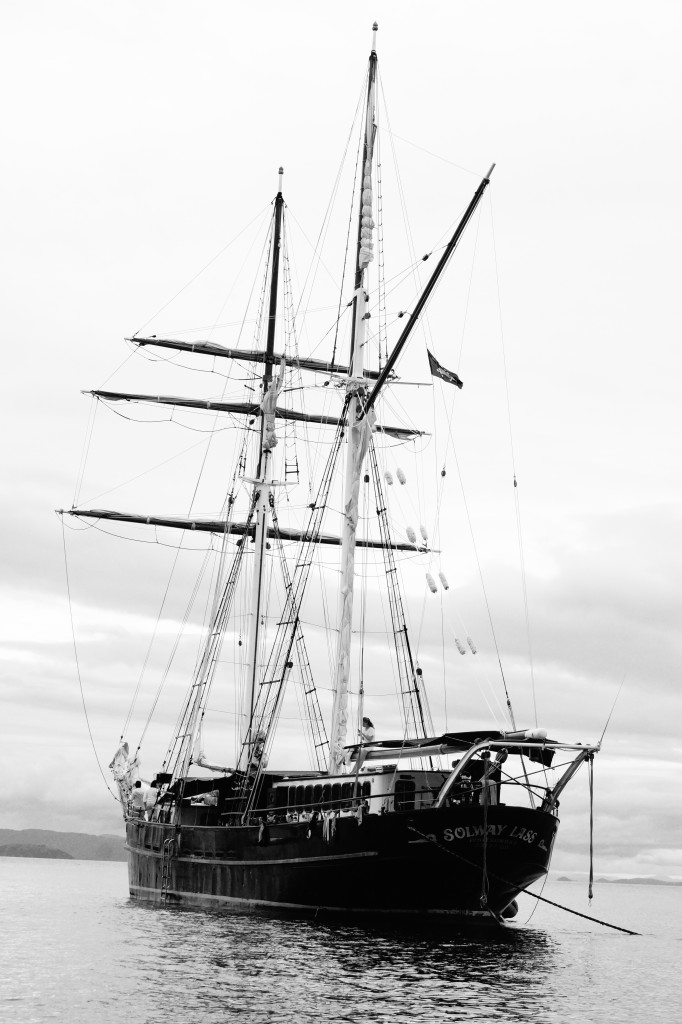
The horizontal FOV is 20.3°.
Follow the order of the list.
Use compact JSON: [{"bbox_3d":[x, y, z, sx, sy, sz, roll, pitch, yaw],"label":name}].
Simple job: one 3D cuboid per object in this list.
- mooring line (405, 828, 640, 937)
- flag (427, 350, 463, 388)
[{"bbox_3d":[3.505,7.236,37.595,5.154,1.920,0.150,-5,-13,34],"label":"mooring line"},{"bbox_3d":[2.636,-3.595,48.060,0.950,0.950,0.250,-1,-11,20],"label":"flag"}]

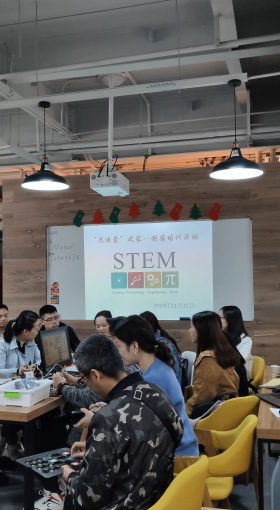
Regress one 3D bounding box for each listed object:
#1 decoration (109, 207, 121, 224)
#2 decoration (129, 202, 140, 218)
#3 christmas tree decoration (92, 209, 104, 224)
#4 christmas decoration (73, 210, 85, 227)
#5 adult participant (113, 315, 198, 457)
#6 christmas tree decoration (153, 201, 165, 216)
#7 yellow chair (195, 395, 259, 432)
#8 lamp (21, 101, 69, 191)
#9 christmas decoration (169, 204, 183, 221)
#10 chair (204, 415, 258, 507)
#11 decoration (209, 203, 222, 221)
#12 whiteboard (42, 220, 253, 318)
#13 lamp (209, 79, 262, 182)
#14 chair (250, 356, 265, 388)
[{"bbox_3d":[-0.299,-0.474,6.401,0.152,0.215,0.012,-2,-3,14],"label":"decoration"},{"bbox_3d":[-0.069,-0.534,6.344,0.149,0.193,0.012,-2,-3,14],"label":"decoration"},{"bbox_3d":[-0.490,-0.442,6.197,0.143,0.183,0.020,-2,-3,15],"label":"christmas tree decoration"},{"bbox_3d":[-0.717,-0.426,6.256,0.151,0.202,0.020,-2,-3,15],"label":"christmas decoration"},{"bbox_3d":[0.035,0.962,2.635,0.660,1.280,0.460,-1,-3,12],"label":"adult participant"},{"bbox_3d":[0.214,-0.524,6.014,0.135,0.183,0.020,-2,-3,15],"label":"christmas tree decoration"},{"bbox_3d":[0.424,1.226,3.143,0.550,0.790,0.540,-2,-3,21],"label":"yellow chair"},{"bbox_3d":[-0.748,-0.879,4.191,0.380,0.673,0.380,-1,-3,0],"label":"lamp"},{"bbox_3d":[0.430,-0.502,6.213,0.158,0.213,0.012,-2,-3,14],"label":"christmas decoration"},{"bbox_3d":[0.354,1.202,2.633,0.550,0.790,0.540,-1,-3,5],"label":"chair"},{"bbox_3d":[0.835,-0.473,5.848,0.147,0.206,0.020,-2,-3,15],"label":"decoration"},{"bbox_3d":[0.054,0.187,6.014,2.407,1.112,0.040,-2,-3,15],"label":"whiteboard"},{"bbox_3d":[0.699,-0.925,3.865,0.387,0.690,0.387,-2,-3,15],"label":"lamp"},{"bbox_3d":[0.779,1.292,4.672,0.560,0.800,0.560,-1,-3,3],"label":"chair"}]

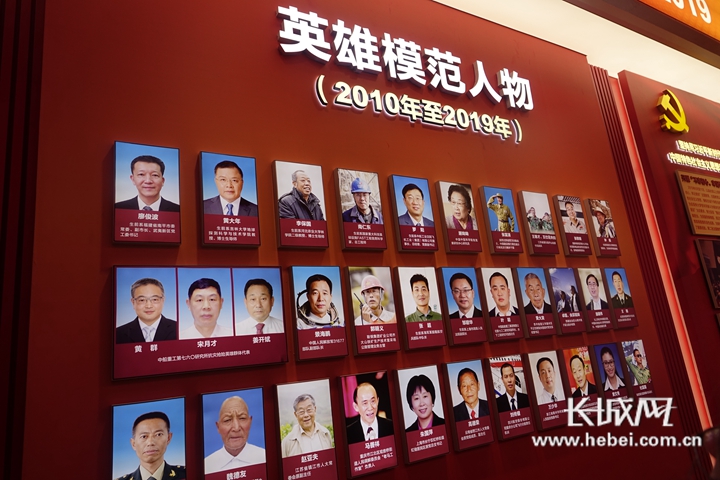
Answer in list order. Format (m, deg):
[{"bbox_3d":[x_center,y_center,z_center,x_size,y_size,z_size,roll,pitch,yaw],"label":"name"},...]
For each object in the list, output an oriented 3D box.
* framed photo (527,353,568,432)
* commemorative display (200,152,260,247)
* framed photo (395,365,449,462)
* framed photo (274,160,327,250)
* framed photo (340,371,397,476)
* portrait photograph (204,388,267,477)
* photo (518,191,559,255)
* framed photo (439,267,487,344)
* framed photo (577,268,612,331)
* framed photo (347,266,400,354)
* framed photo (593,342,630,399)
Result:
[{"bbox_3d":[1.293,1.026,3.305,0.286,0.490,0.036,2,-16,-30],"label":"framed photo"},{"bbox_3d":[-0.800,-0.244,2.967,0.339,0.580,0.048,2,-16,-30],"label":"commemorative display"},{"bbox_3d":[0.330,0.929,2.604,0.273,0.460,0.039,2,-15,-30],"label":"framed photo"},{"bbox_3d":[-0.333,-0.194,2.711,0.286,0.490,0.036,2,-16,-30],"label":"framed photo"},{"bbox_3d":[0.036,0.918,2.435,0.273,0.460,0.039,2,-15,-30],"label":"framed photo"},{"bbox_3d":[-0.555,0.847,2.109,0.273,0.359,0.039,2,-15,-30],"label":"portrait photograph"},{"bbox_3d":[1.287,-0.121,3.474,0.273,0.460,0.039,2,-15,-30],"label":"photo"},{"bbox_3d":[0.669,0.424,3.118,0.286,0.490,0.036,2,-16,-30],"label":"framed photo"},{"bbox_3d":[1.858,0.471,3.809,0.286,0.490,0.036,2,-16,-30],"label":"framed photo"},{"bbox_3d":[0.091,0.474,3.277,0.339,0.580,0.048,2,-16,-30],"label":"framed photo"},{"bbox_3d":[1.797,0.986,3.449,0.273,0.460,0.039,2,-15,-30],"label":"framed photo"}]

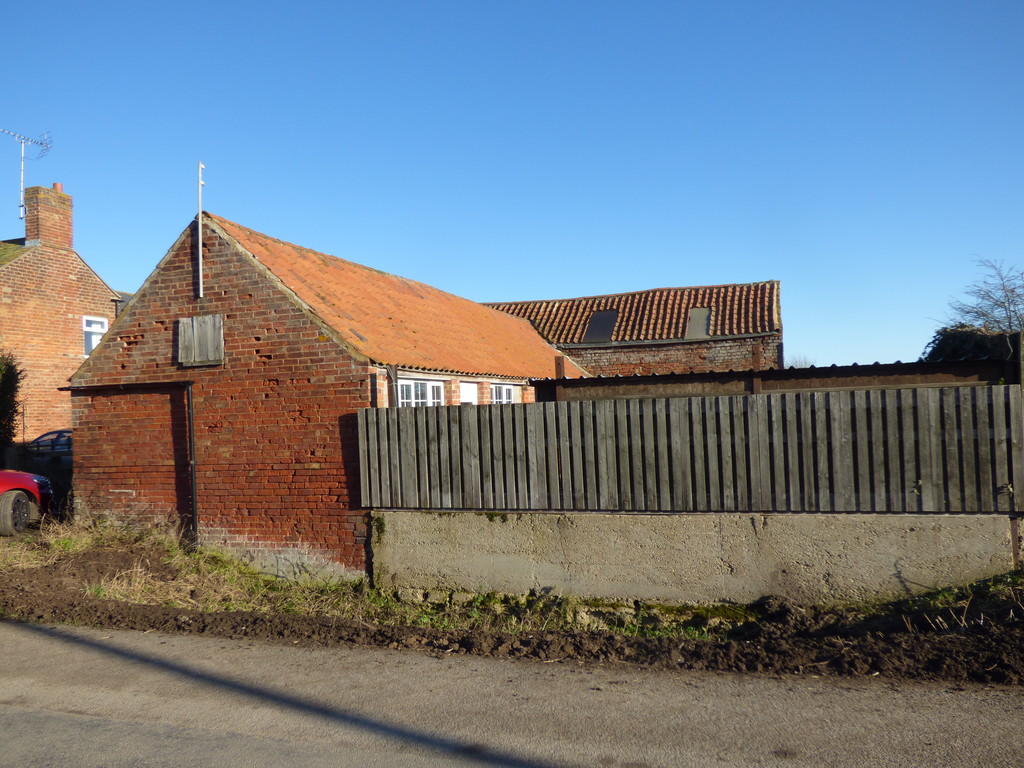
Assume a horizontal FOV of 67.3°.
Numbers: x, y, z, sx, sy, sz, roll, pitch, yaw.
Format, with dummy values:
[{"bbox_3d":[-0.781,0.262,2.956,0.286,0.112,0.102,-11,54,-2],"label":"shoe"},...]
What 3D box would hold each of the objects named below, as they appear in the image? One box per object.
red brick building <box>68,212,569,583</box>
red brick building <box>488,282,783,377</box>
[{"bbox_3d":[-1.733,0.195,16.657,4.970,4.730,13.820,-3,-2,19],"label":"red brick building"},{"bbox_3d":[3.191,-0.116,23.947,9.950,5.400,3.850,-3,-2,19],"label":"red brick building"}]

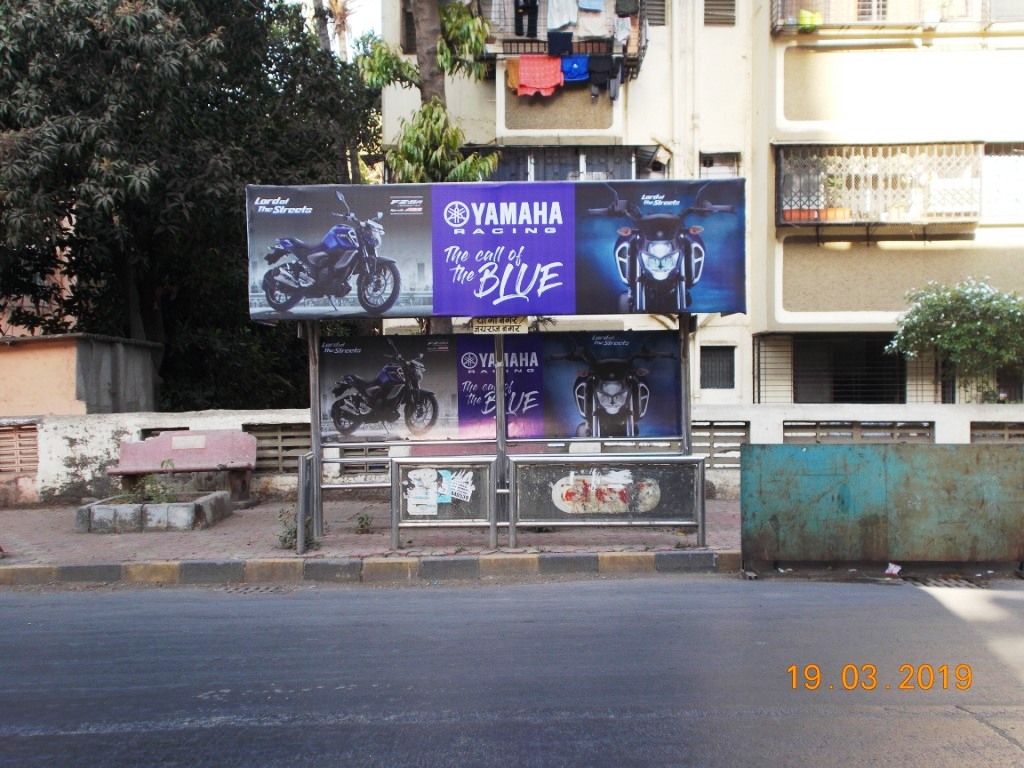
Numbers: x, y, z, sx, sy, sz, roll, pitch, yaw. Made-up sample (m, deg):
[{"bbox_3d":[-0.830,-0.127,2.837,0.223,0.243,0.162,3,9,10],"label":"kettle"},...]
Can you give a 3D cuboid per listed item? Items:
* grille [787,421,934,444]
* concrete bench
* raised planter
[{"bbox_3d":[4.165,0.719,15.600,1.770,0.570,0.100,0,1,6],"label":"grille"},{"bbox_3d":[-3.890,0.973,15.350,1.670,0.850,0.570,-1,1,-8],"label":"concrete bench"},{"bbox_3d":[-3.840,1.365,14.170,1.360,0.280,1.580,-1,1,0],"label":"raised planter"}]

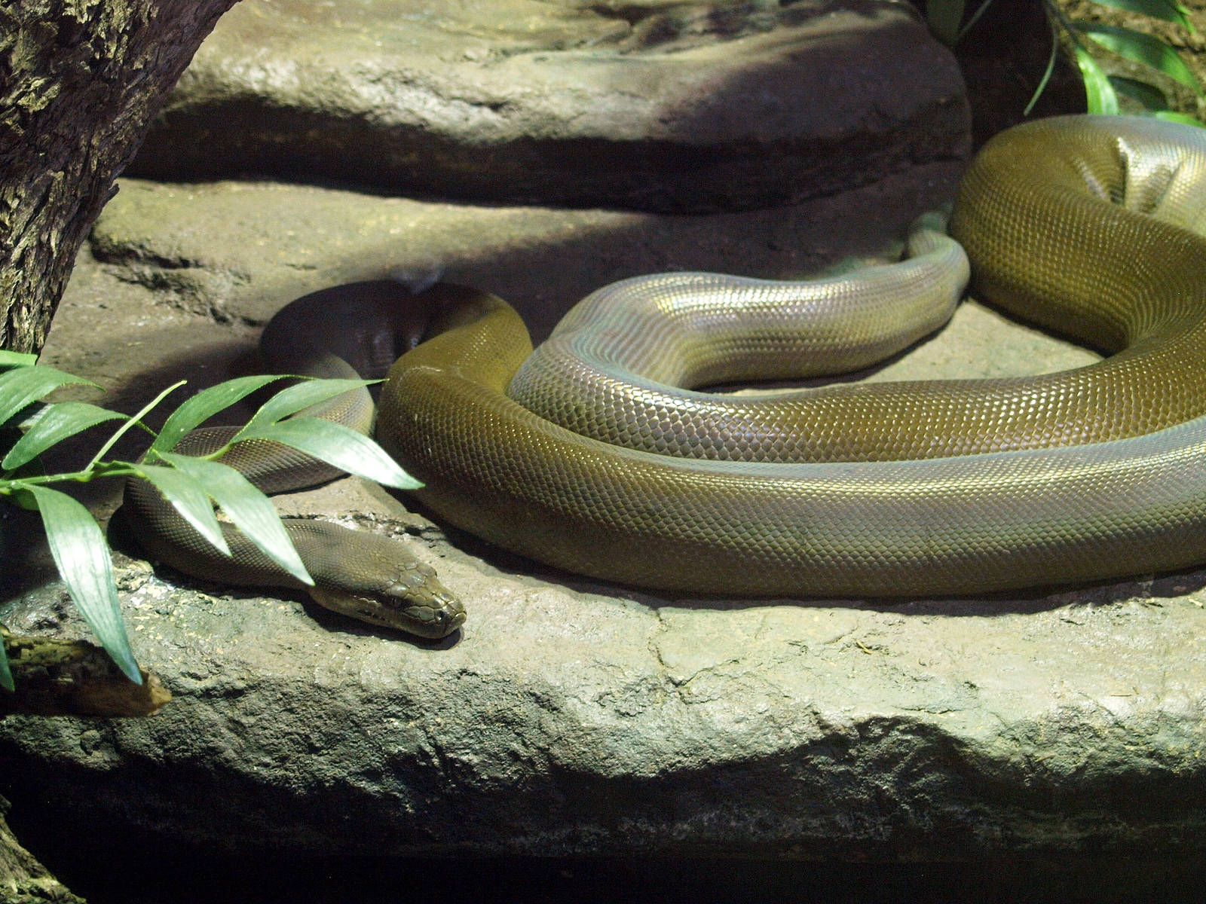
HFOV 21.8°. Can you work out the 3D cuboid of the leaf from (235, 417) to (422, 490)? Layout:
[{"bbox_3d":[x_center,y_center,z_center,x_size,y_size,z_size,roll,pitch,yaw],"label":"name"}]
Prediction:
[{"bbox_3d":[-0.188,-0.004,2.160,0.136,0.024,0.036,17,51,9],"label":"leaf"}]

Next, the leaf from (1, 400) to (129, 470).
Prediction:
[{"bbox_3d":[-0.373,-0.012,2.180,0.108,0.022,0.034,-22,52,-18],"label":"leaf"}]

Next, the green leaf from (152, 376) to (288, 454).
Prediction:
[{"bbox_3d":[-0.266,-0.028,2.190,0.120,0.022,0.034,-29,55,-17],"label":"green leaf"}]

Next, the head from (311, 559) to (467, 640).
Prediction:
[{"bbox_3d":[-0.152,0.096,2.200,0.117,0.039,0.064,20,29,37],"label":"head"}]

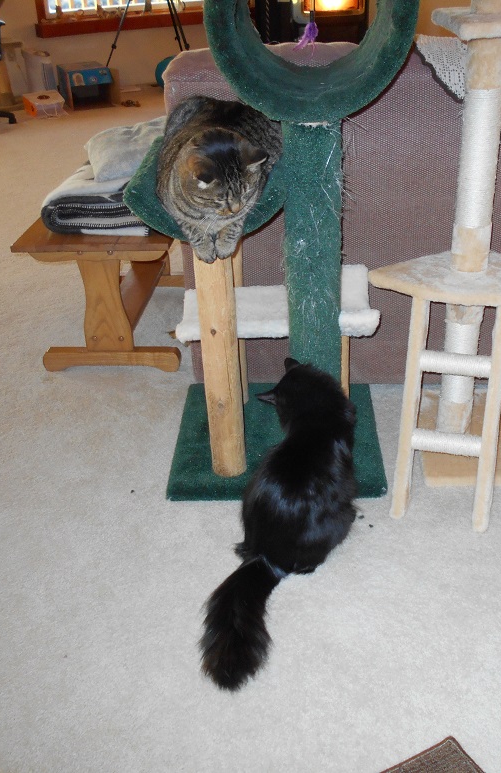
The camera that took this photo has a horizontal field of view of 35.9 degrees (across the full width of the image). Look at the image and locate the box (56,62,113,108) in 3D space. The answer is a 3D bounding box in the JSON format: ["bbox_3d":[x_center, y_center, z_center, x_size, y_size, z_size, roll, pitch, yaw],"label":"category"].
[{"bbox_3d":[-1.323,-2.392,6.161,0.330,0.285,0.420,-13,31,-17],"label":"box"}]

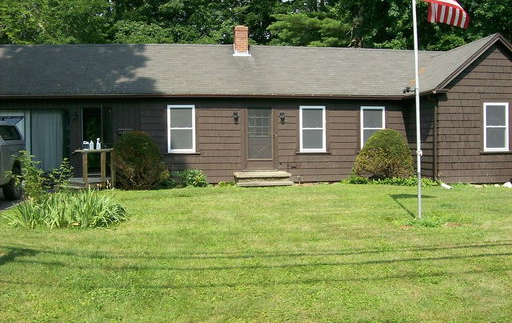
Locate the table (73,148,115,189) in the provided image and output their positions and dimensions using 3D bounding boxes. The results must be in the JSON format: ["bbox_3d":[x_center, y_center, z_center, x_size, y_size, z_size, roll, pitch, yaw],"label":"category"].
[{"bbox_3d":[-4.446,0.200,14.600,1.100,1.050,0.650,-1,1,-8],"label":"table"}]

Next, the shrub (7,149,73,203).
[{"bbox_3d":[-4.824,0.377,11.800,1.350,1.200,1.100,0,1,0],"label":"shrub"}]

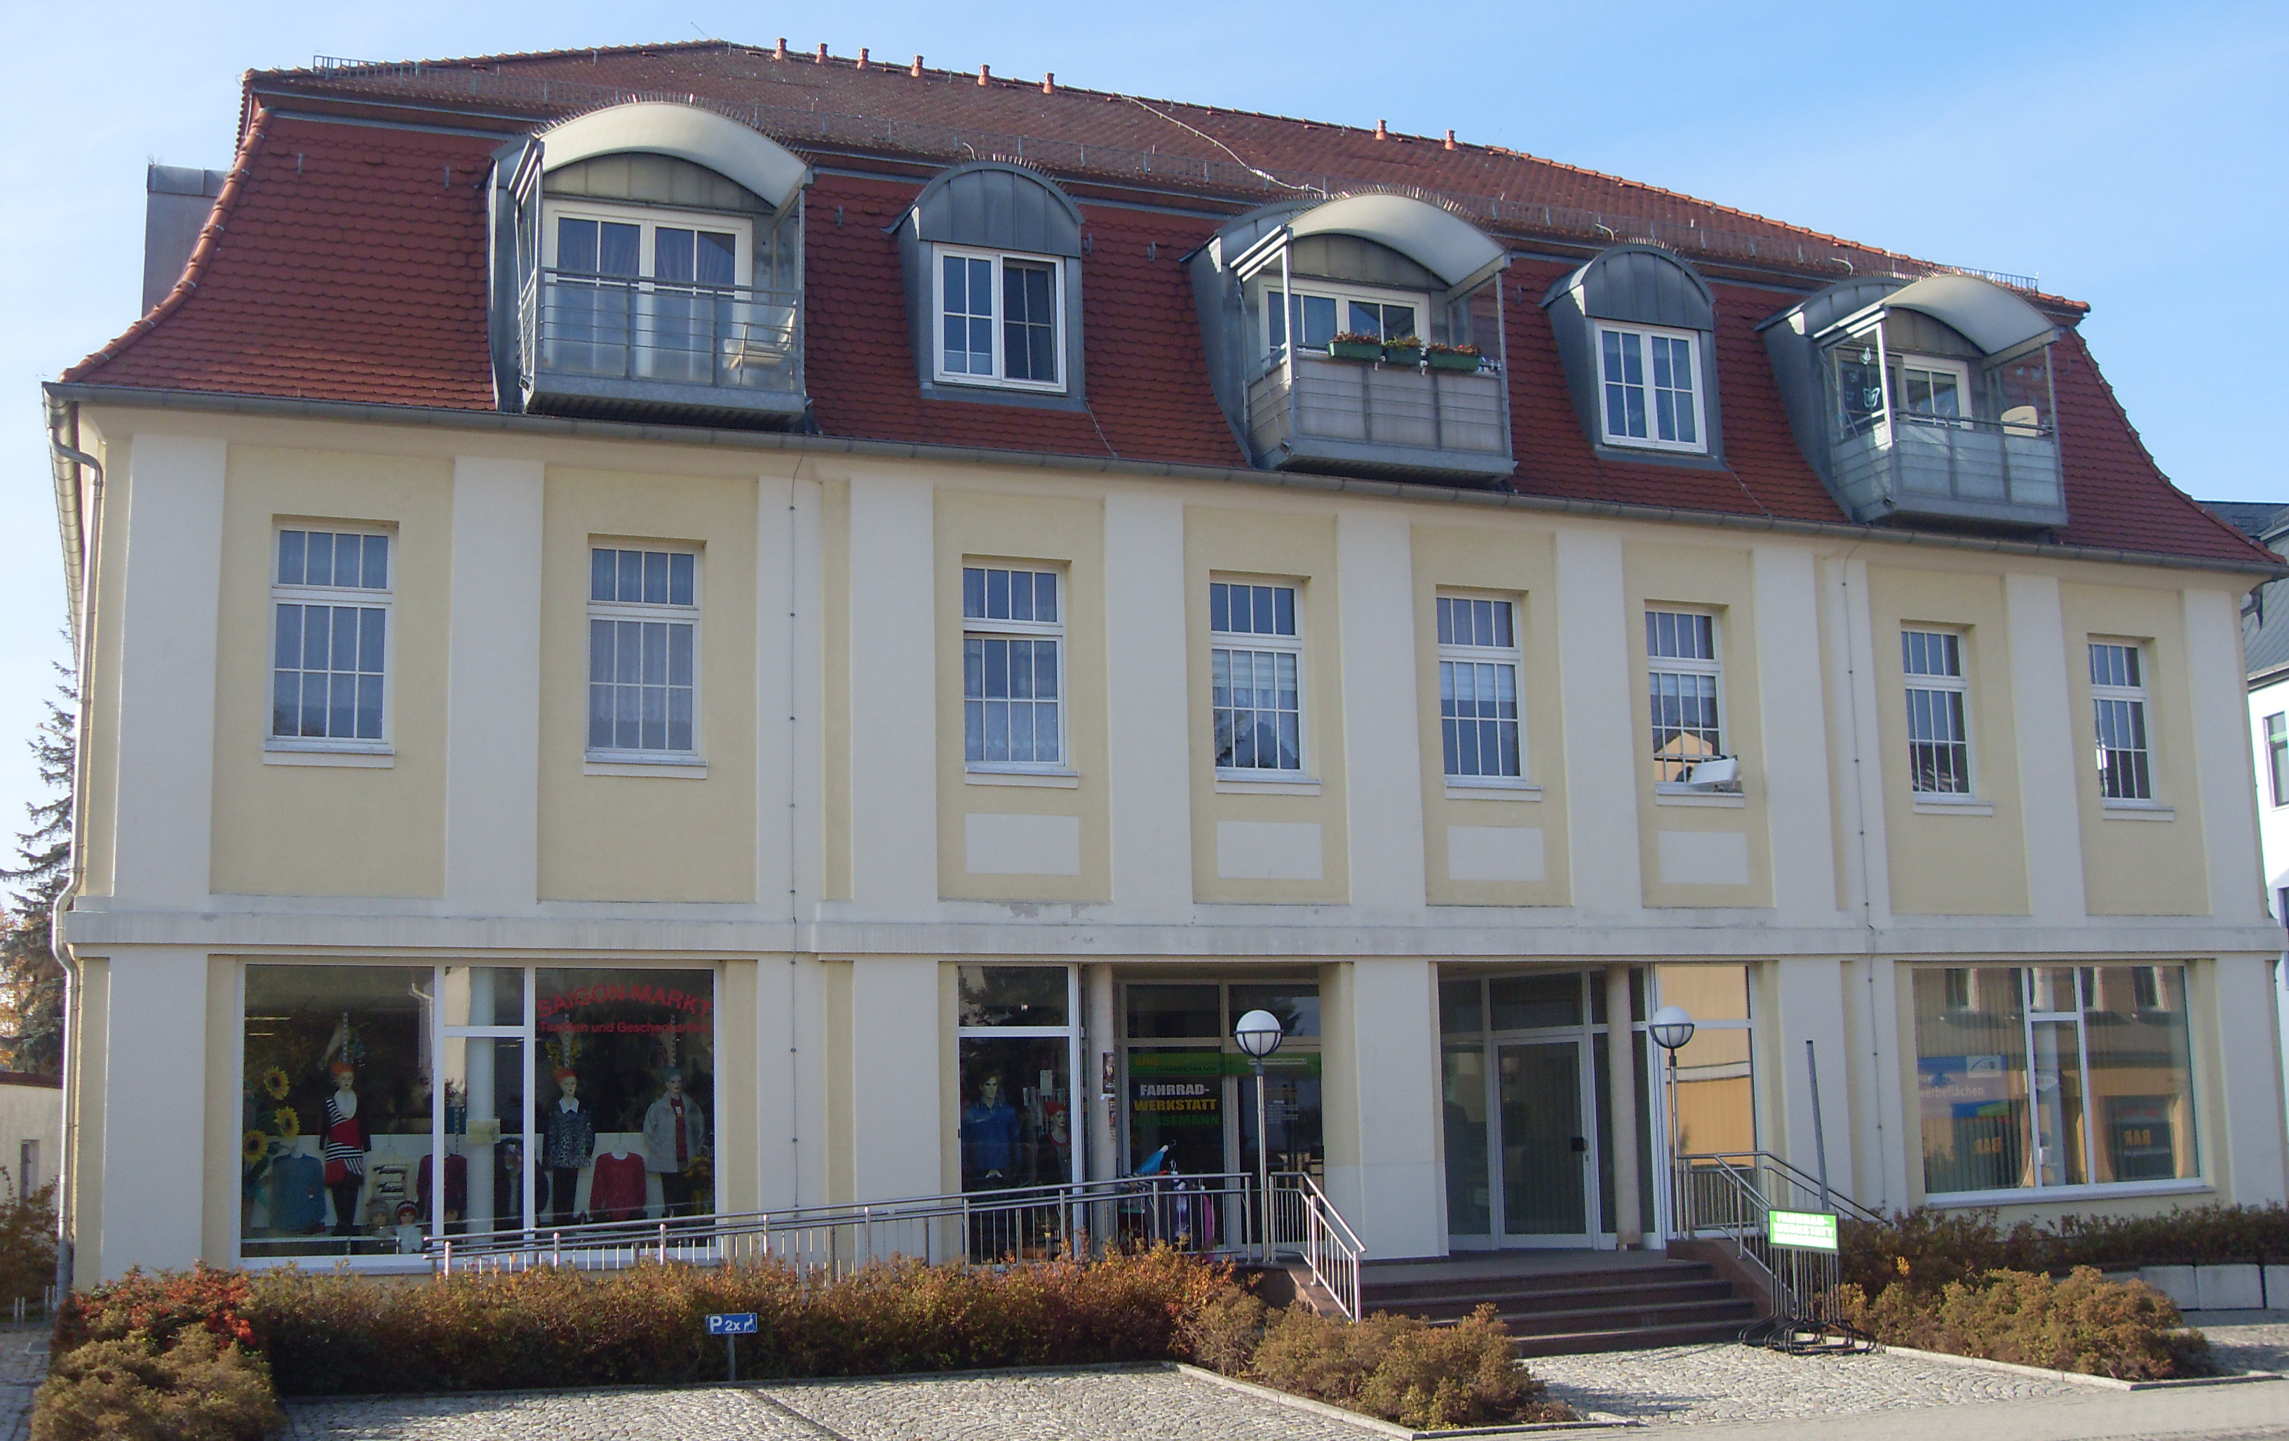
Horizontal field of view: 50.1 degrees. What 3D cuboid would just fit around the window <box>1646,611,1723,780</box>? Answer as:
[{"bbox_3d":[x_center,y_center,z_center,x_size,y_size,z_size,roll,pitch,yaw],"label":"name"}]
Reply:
[{"bbox_3d":[6.249,-0.269,28.266,1.100,2.110,0.160,2,-10,-21],"label":"window"}]

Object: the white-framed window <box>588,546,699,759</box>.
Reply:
[{"bbox_3d":[-4.578,-0.616,22.343,1.054,1.970,0.120,2,-10,-22],"label":"white-framed window"}]

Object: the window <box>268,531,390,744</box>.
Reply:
[{"bbox_3d":[-7.086,-0.745,21.336,1.054,1.945,0.120,2,-10,-22],"label":"window"}]

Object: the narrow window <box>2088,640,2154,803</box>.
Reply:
[{"bbox_3d":[12.296,0.018,30.833,1.100,2.130,0.160,2,-10,-21],"label":"narrow window"}]

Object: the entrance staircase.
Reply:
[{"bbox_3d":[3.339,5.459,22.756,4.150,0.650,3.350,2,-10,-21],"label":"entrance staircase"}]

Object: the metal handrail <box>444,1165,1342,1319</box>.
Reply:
[{"bbox_3d":[-1.909,4.460,19.983,7.700,1.300,2.200,2,-10,-21],"label":"metal handrail"}]

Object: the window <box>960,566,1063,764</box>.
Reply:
[{"bbox_3d":[-1.262,-0.528,23.494,1.054,1.968,0.120,2,-10,-22],"label":"window"}]

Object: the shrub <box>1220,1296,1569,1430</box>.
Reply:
[{"bbox_3d":[1.872,4.682,18.106,1.650,0.740,2.850,2,-10,-21],"label":"shrub"}]

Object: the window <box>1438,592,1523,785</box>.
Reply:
[{"bbox_3d":[3.464,-0.357,25.404,1.054,1.959,0.120,2,-10,-22],"label":"window"}]

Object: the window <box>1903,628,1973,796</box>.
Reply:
[{"bbox_3d":[8.960,-0.095,27.810,1.054,1.916,0.120,2,-10,-22],"label":"window"}]

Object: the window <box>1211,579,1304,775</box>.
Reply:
[{"bbox_3d":[1.209,-0.476,26.282,1.110,2.120,0.160,2,-10,-21],"label":"window"}]

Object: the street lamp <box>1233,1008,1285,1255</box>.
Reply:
[{"bbox_3d":[1.063,3.719,21.955,0.460,2.236,0.460,-1,-9,0],"label":"street lamp"}]

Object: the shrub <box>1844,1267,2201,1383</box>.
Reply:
[{"bbox_3d":[7.416,4.906,20.443,1.498,0.835,3.210,2,-10,-22],"label":"shrub"}]

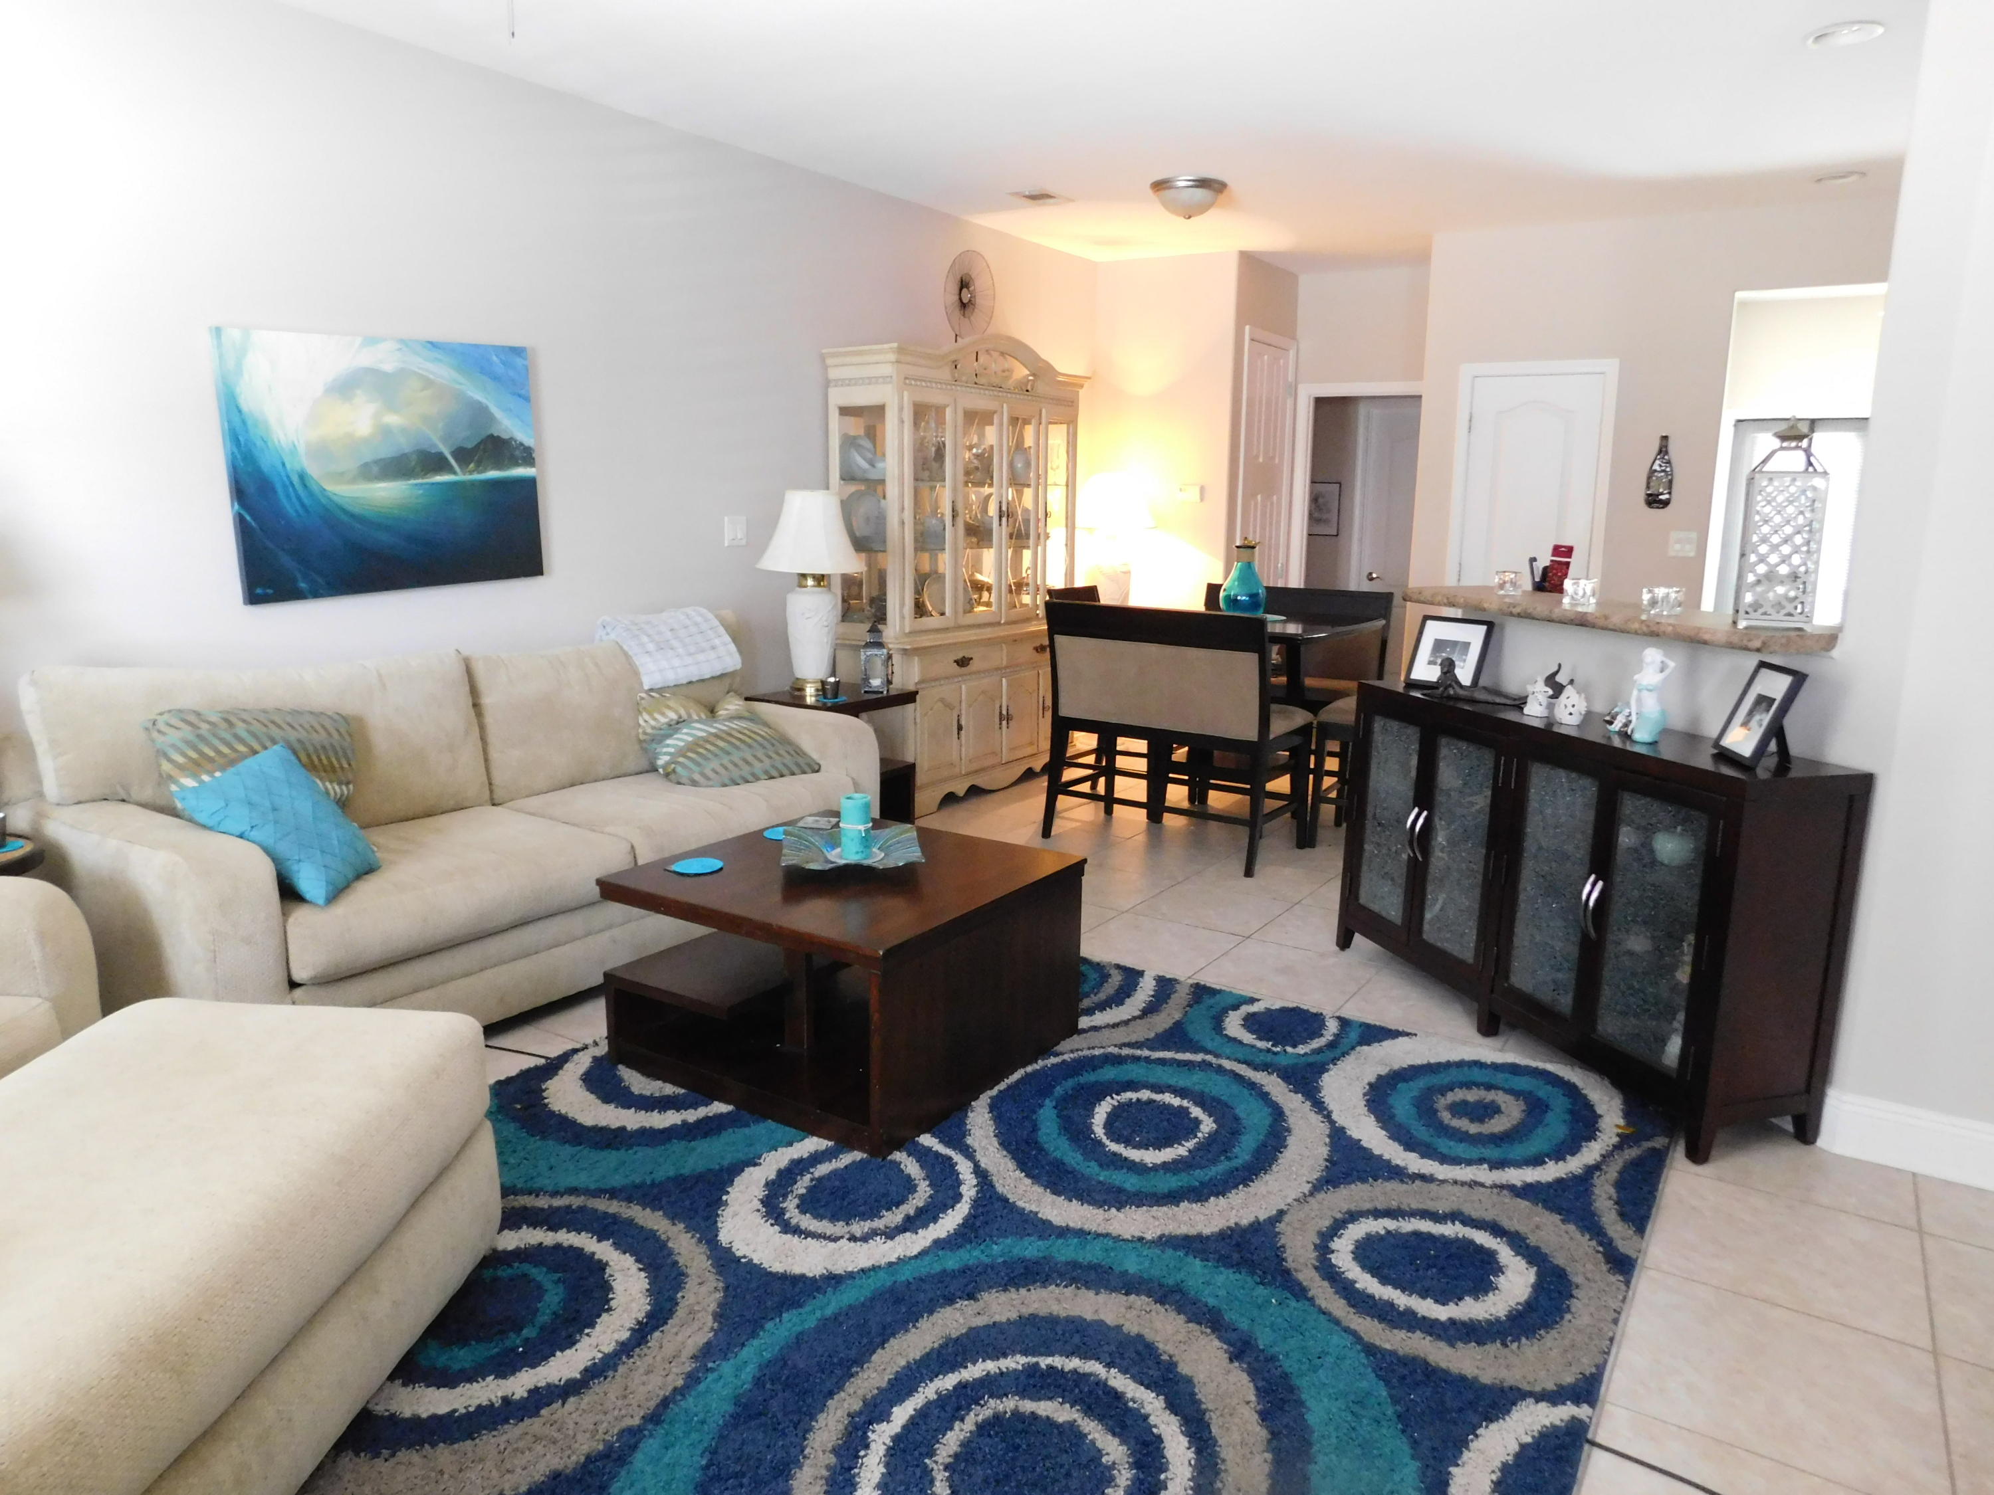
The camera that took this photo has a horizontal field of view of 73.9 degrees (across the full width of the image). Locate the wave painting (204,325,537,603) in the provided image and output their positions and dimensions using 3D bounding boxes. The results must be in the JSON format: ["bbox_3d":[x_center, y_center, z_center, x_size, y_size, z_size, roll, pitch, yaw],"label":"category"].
[{"bbox_3d":[-1.849,-0.866,4.087,0.035,0.757,1.015,8,15,31],"label":"wave painting"}]

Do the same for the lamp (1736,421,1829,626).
[{"bbox_3d":[1.859,-0.524,3.129,0.150,0.485,0.150,6,12,25],"label":"lamp"}]

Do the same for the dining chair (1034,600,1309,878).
[{"bbox_3d":[0.737,-0.082,5.432,0.960,0.985,0.600,8,13,31],"label":"dining chair"}]

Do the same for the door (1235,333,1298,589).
[{"bbox_3d":[1.597,-1.355,7.989,0.080,2.170,0.750,8,13,31],"label":"door"}]

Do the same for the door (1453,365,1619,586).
[{"bbox_3d":[2.612,-0.837,6.646,0.700,2.080,0.060,8,13,31],"label":"door"}]

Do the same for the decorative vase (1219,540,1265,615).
[{"bbox_3d":[1.128,-0.776,6.035,0.205,0.340,0.205,8,13,31],"label":"decorative vase"}]

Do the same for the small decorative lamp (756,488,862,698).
[{"bbox_3d":[-0.790,-0.639,5.529,0.440,0.855,0.440,1,11,0],"label":"small decorative lamp"}]

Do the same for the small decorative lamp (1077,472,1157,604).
[{"bbox_3d":[0.665,-1.111,7.454,0.450,0.850,0.450,1,11,0],"label":"small decorative lamp"}]

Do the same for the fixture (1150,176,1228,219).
[{"bbox_3d":[0.812,-2.323,5.618,0.335,0.155,0.335,1,11,0],"label":"fixture"}]

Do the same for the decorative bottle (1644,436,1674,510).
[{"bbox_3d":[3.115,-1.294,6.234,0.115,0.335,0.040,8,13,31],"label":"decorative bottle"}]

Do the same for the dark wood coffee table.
[{"bbox_3d":[-0.378,0.543,3.436,0.885,0.470,0.880,8,13,31],"label":"dark wood coffee table"}]

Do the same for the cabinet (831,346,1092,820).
[{"bbox_3d":[-0.164,-0.855,6.362,0.450,2.120,1.600,8,13,31],"label":"cabinet"}]

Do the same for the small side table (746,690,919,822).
[{"bbox_3d":[-0.722,0.071,5.604,0.500,0.575,0.670,8,13,31],"label":"small side table"}]

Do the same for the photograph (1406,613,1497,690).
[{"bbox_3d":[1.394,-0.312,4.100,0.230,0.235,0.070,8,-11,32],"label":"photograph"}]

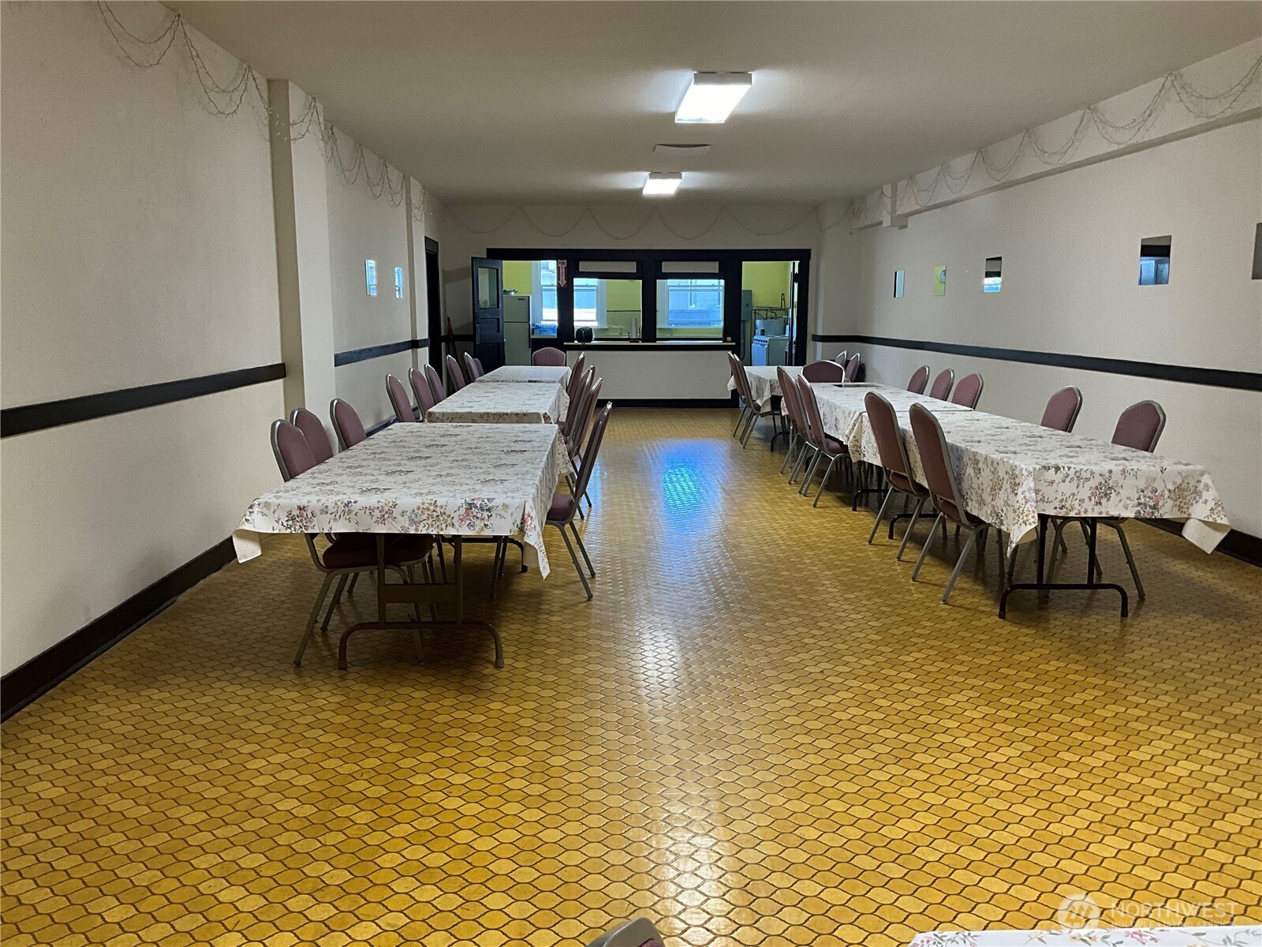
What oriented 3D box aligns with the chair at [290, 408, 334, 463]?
[{"bbox_3d":[-1.235,0.177,4.904,0.570,0.930,0.450,0,9,2],"label":"chair"}]

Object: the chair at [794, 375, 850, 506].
[{"bbox_3d":[1.492,-0.257,7.689,0.570,0.930,0.450,0,9,-1],"label":"chair"}]

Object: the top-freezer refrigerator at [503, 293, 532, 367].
[{"bbox_3d":[-2.104,-2.262,18.357,0.720,1.630,0.700,0,9,-2],"label":"top-freezer refrigerator"}]

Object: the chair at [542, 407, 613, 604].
[{"bbox_3d":[-0.383,0.118,5.280,0.570,0.930,0.450,0,9,0],"label":"chair"}]

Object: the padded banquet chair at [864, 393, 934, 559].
[{"bbox_3d":[1.649,-0.011,6.102,0.570,0.930,0.450,-1,9,-8],"label":"padded banquet chair"}]

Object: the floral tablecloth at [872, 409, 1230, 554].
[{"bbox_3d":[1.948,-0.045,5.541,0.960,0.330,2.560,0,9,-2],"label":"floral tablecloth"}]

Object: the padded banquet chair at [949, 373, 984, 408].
[{"bbox_3d":[2.154,-0.235,7.489,0.610,0.935,0.450,0,9,-2],"label":"padded banquet chair"}]

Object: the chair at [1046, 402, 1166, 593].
[{"bbox_3d":[2.279,0.117,5.274,0.570,0.930,0.450,0,9,-1],"label":"chair"}]

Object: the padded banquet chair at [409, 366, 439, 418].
[{"bbox_3d":[-1.407,-0.354,8.294,0.610,0.935,0.450,0,9,2],"label":"padded banquet chair"}]

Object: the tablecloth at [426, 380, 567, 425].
[{"bbox_3d":[-0.936,-0.439,7.921,0.900,0.295,2.750,0,9,-2],"label":"tablecloth"}]

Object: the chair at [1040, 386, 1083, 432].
[{"bbox_3d":[2.281,-0.046,6.257,0.610,0.935,0.450,0,9,0],"label":"chair"}]

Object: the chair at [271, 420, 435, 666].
[{"bbox_3d":[-1.106,0.258,4.308,0.630,0.935,0.450,0,9,-2],"label":"chair"}]

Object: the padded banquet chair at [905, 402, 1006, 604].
[{"bbox_3d":[1.674,0.120,5.181,0.620,0.935,0.450,-1,9,-4],"label":"padded banquet chair"}]

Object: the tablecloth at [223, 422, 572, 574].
[{"bbox_3d":[-0.825,0.038,4.728,1.050,0.270,2.500,0,9,-2],"label":"tablecloth"}]

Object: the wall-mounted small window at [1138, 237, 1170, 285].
[{"bbox_3d":[3.382,-1.370,6.833,0.030,0.305,0.380,0,9,-2],"label":"wall-mounted small window"}]

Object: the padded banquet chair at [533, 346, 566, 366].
[{"bbox_3d":[-0.978,-1.016,12.598,0.450,0.935,0.610,0,9,-2],"label":"padded banquet chair"}]

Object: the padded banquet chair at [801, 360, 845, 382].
[{"bbox_3d":[1.752,-0.607,9.943,0.450,0.930,0.570,0,9,-2],"label":"padded banquet chair"}]

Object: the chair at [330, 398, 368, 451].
[{"bbox_3d":[-1.192,0.103,5.380,0.570,0.930,0.450,0,9,-2],"label":"chair"}]

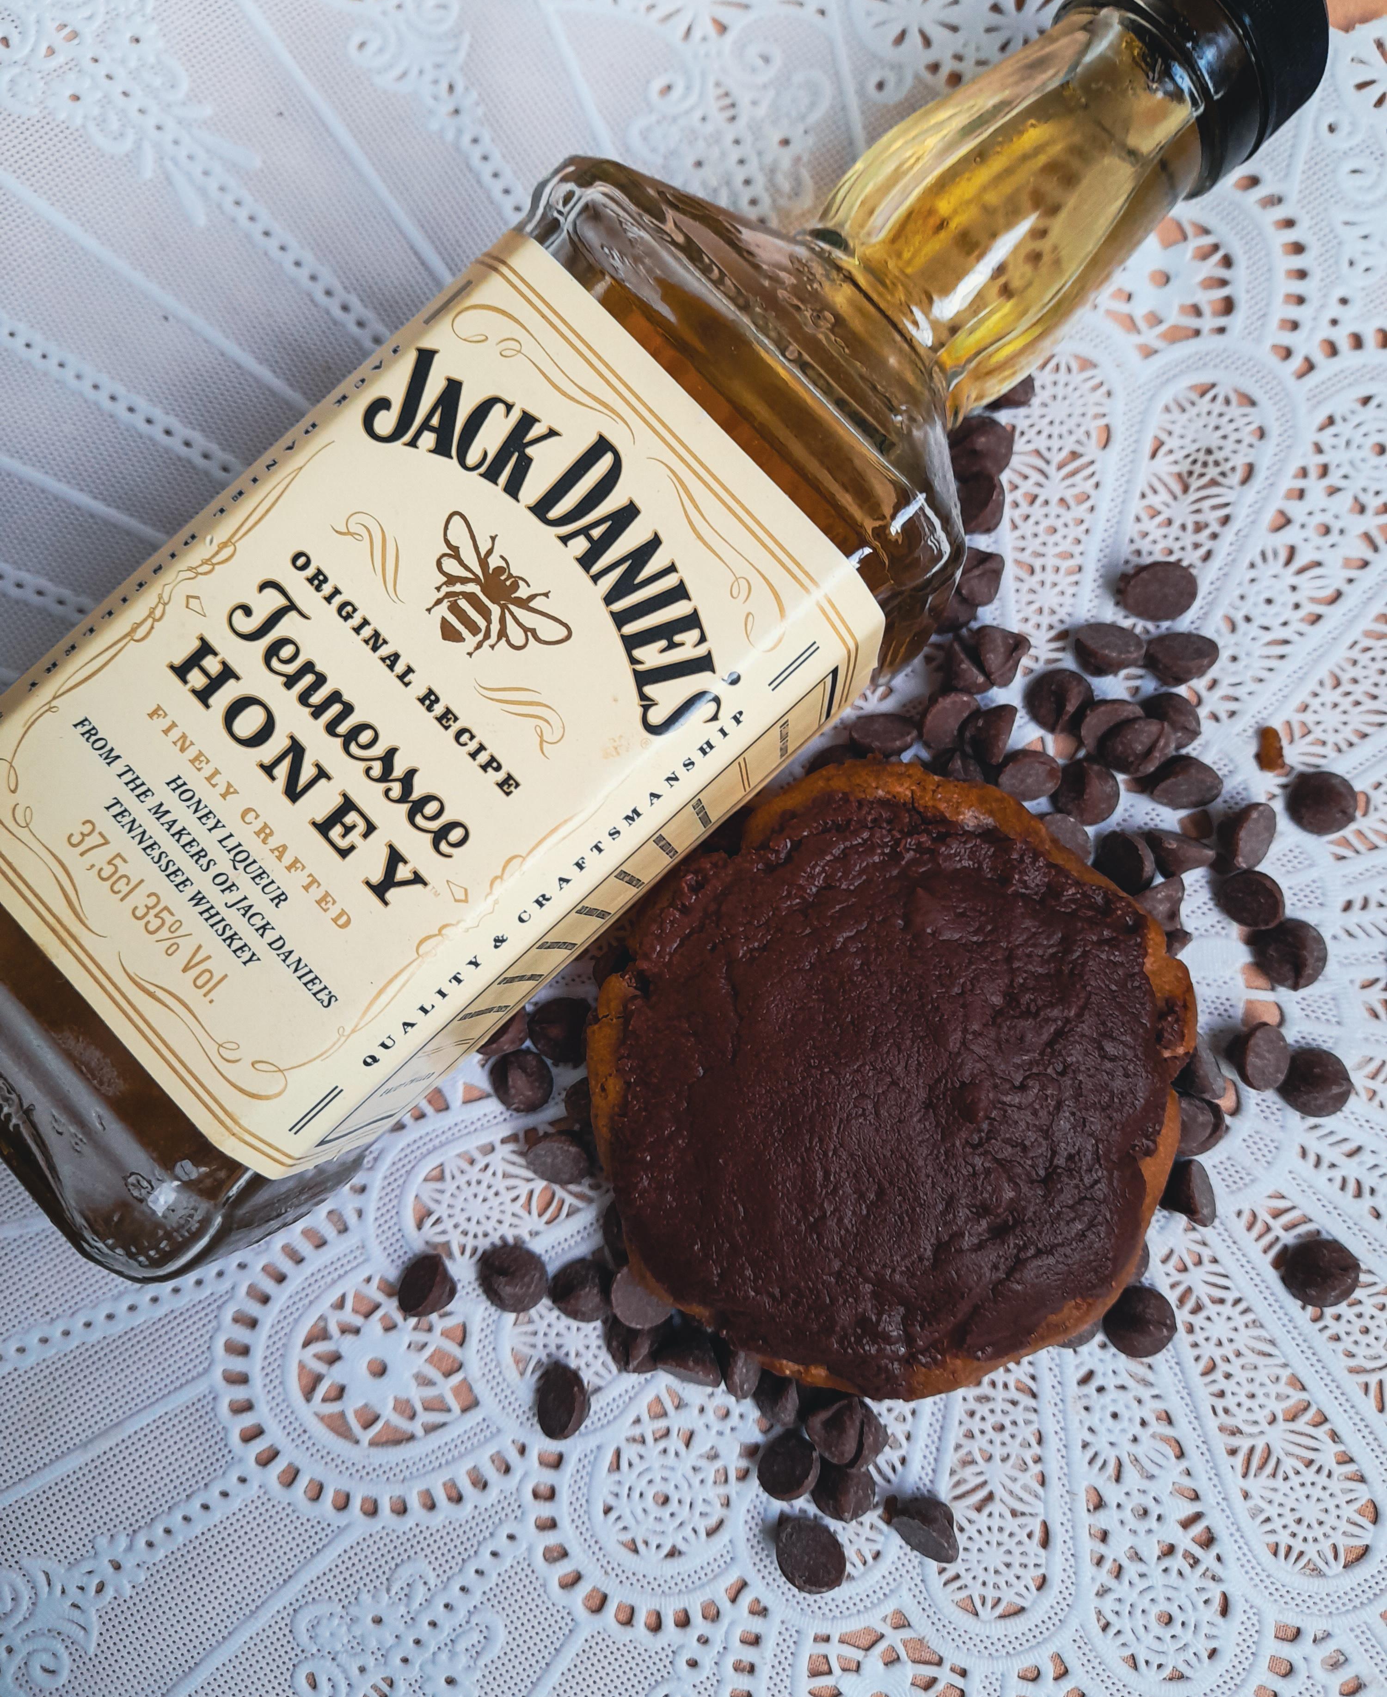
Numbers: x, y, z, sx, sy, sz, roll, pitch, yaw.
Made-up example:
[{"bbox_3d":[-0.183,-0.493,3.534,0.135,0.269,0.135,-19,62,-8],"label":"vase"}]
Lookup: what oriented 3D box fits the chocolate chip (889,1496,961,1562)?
[{"bbox_3d":[0.035,0.097,0.194,0.011,0.011,0.007,22,51,20],"label":"chocolate chip"}]

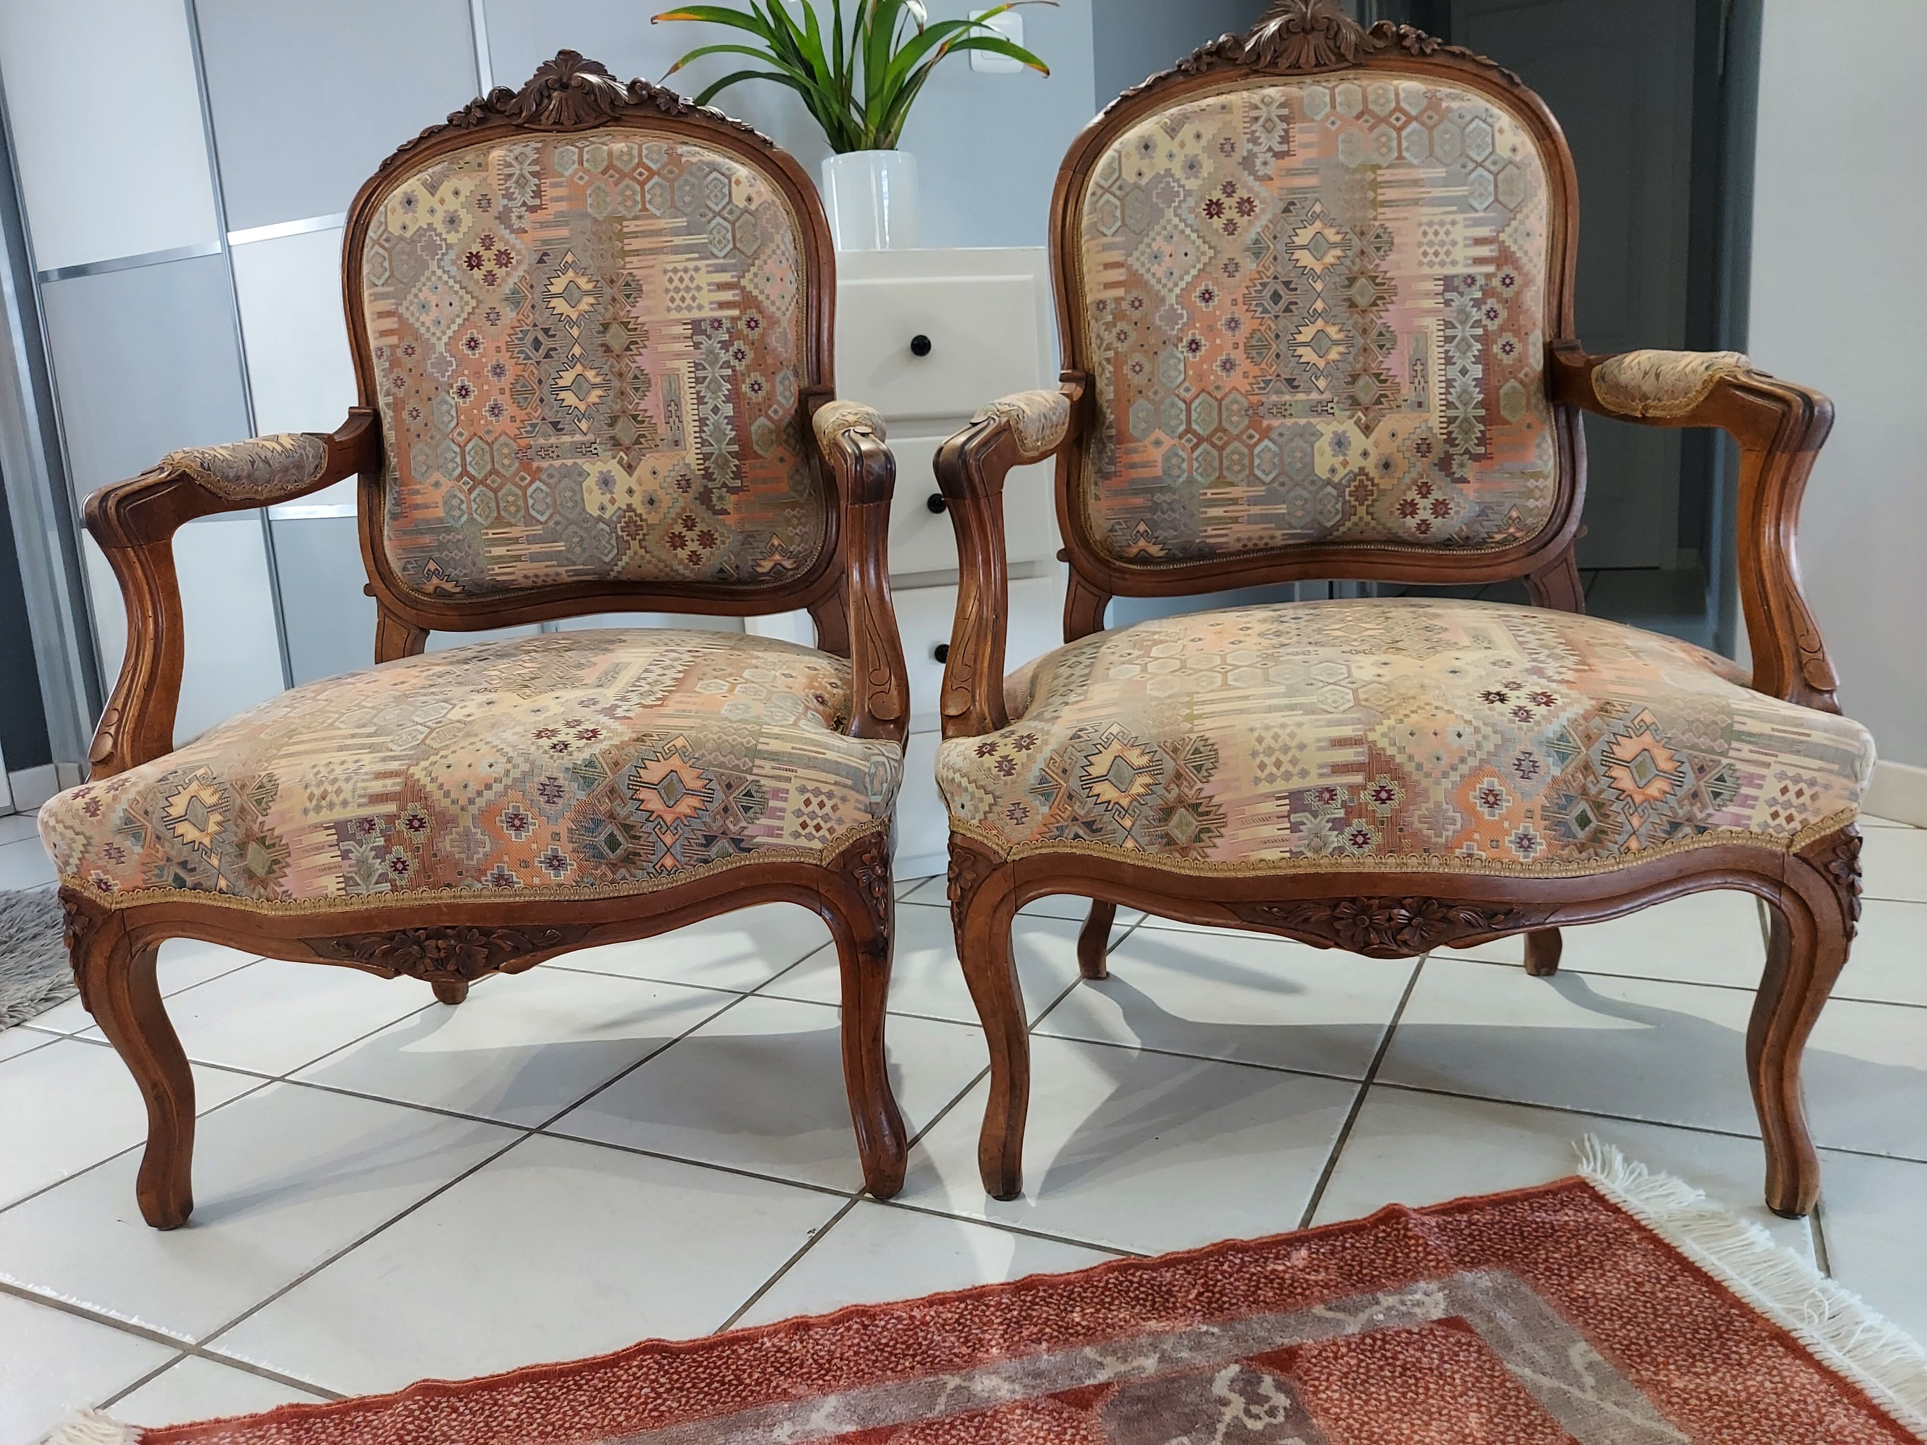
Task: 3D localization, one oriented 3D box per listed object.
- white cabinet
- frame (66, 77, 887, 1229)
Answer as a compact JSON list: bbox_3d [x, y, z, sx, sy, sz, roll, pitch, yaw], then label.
[{"bbox_3d":[-0.106,-0.235,2.086,0.358,0.833,0.460,-7,11,-18],"label":"white cabinet"},{"bbox_3d":[-0.384,-0.153,1.268,0.653,1.002,0.606,-3,11,2],"label":"frame"}]

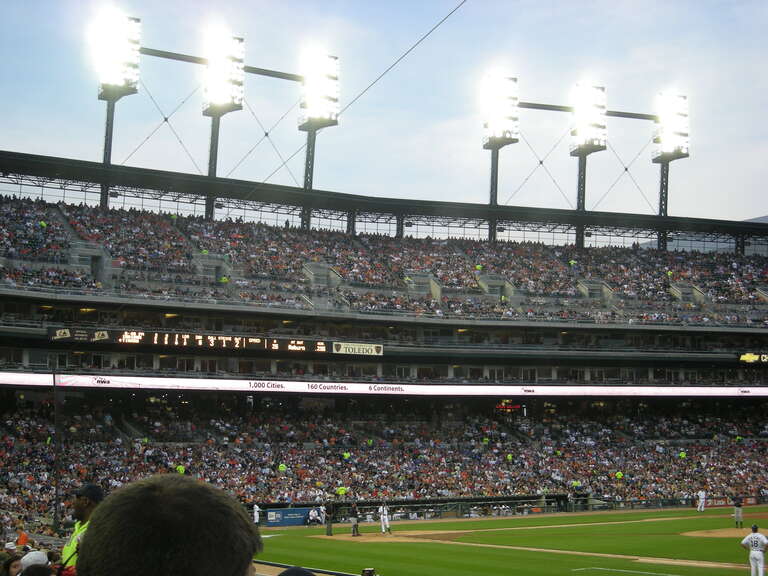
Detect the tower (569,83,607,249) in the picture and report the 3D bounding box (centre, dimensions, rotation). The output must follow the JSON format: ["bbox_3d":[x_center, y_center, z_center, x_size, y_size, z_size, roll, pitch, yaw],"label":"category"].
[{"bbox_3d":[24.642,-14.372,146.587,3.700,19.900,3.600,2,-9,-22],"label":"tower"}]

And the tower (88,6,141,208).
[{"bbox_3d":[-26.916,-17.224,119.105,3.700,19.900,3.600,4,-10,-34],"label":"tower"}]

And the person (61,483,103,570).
[{"bbox_3d":[-2.058,2.265,8.376,0.380,1.780,0.540,3,-9,-26],"label":"person"}]

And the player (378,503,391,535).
[{"bbox_3d":[0.043,12.535,65.100,0.660,1.780,0.520,-3,-8,11],"label":"player"}]

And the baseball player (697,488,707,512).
[{"bbox_3d":[22.525,15.097,85.000,0.620,1.760,0.450,-9,-11,44],"label":"baseball player"}]

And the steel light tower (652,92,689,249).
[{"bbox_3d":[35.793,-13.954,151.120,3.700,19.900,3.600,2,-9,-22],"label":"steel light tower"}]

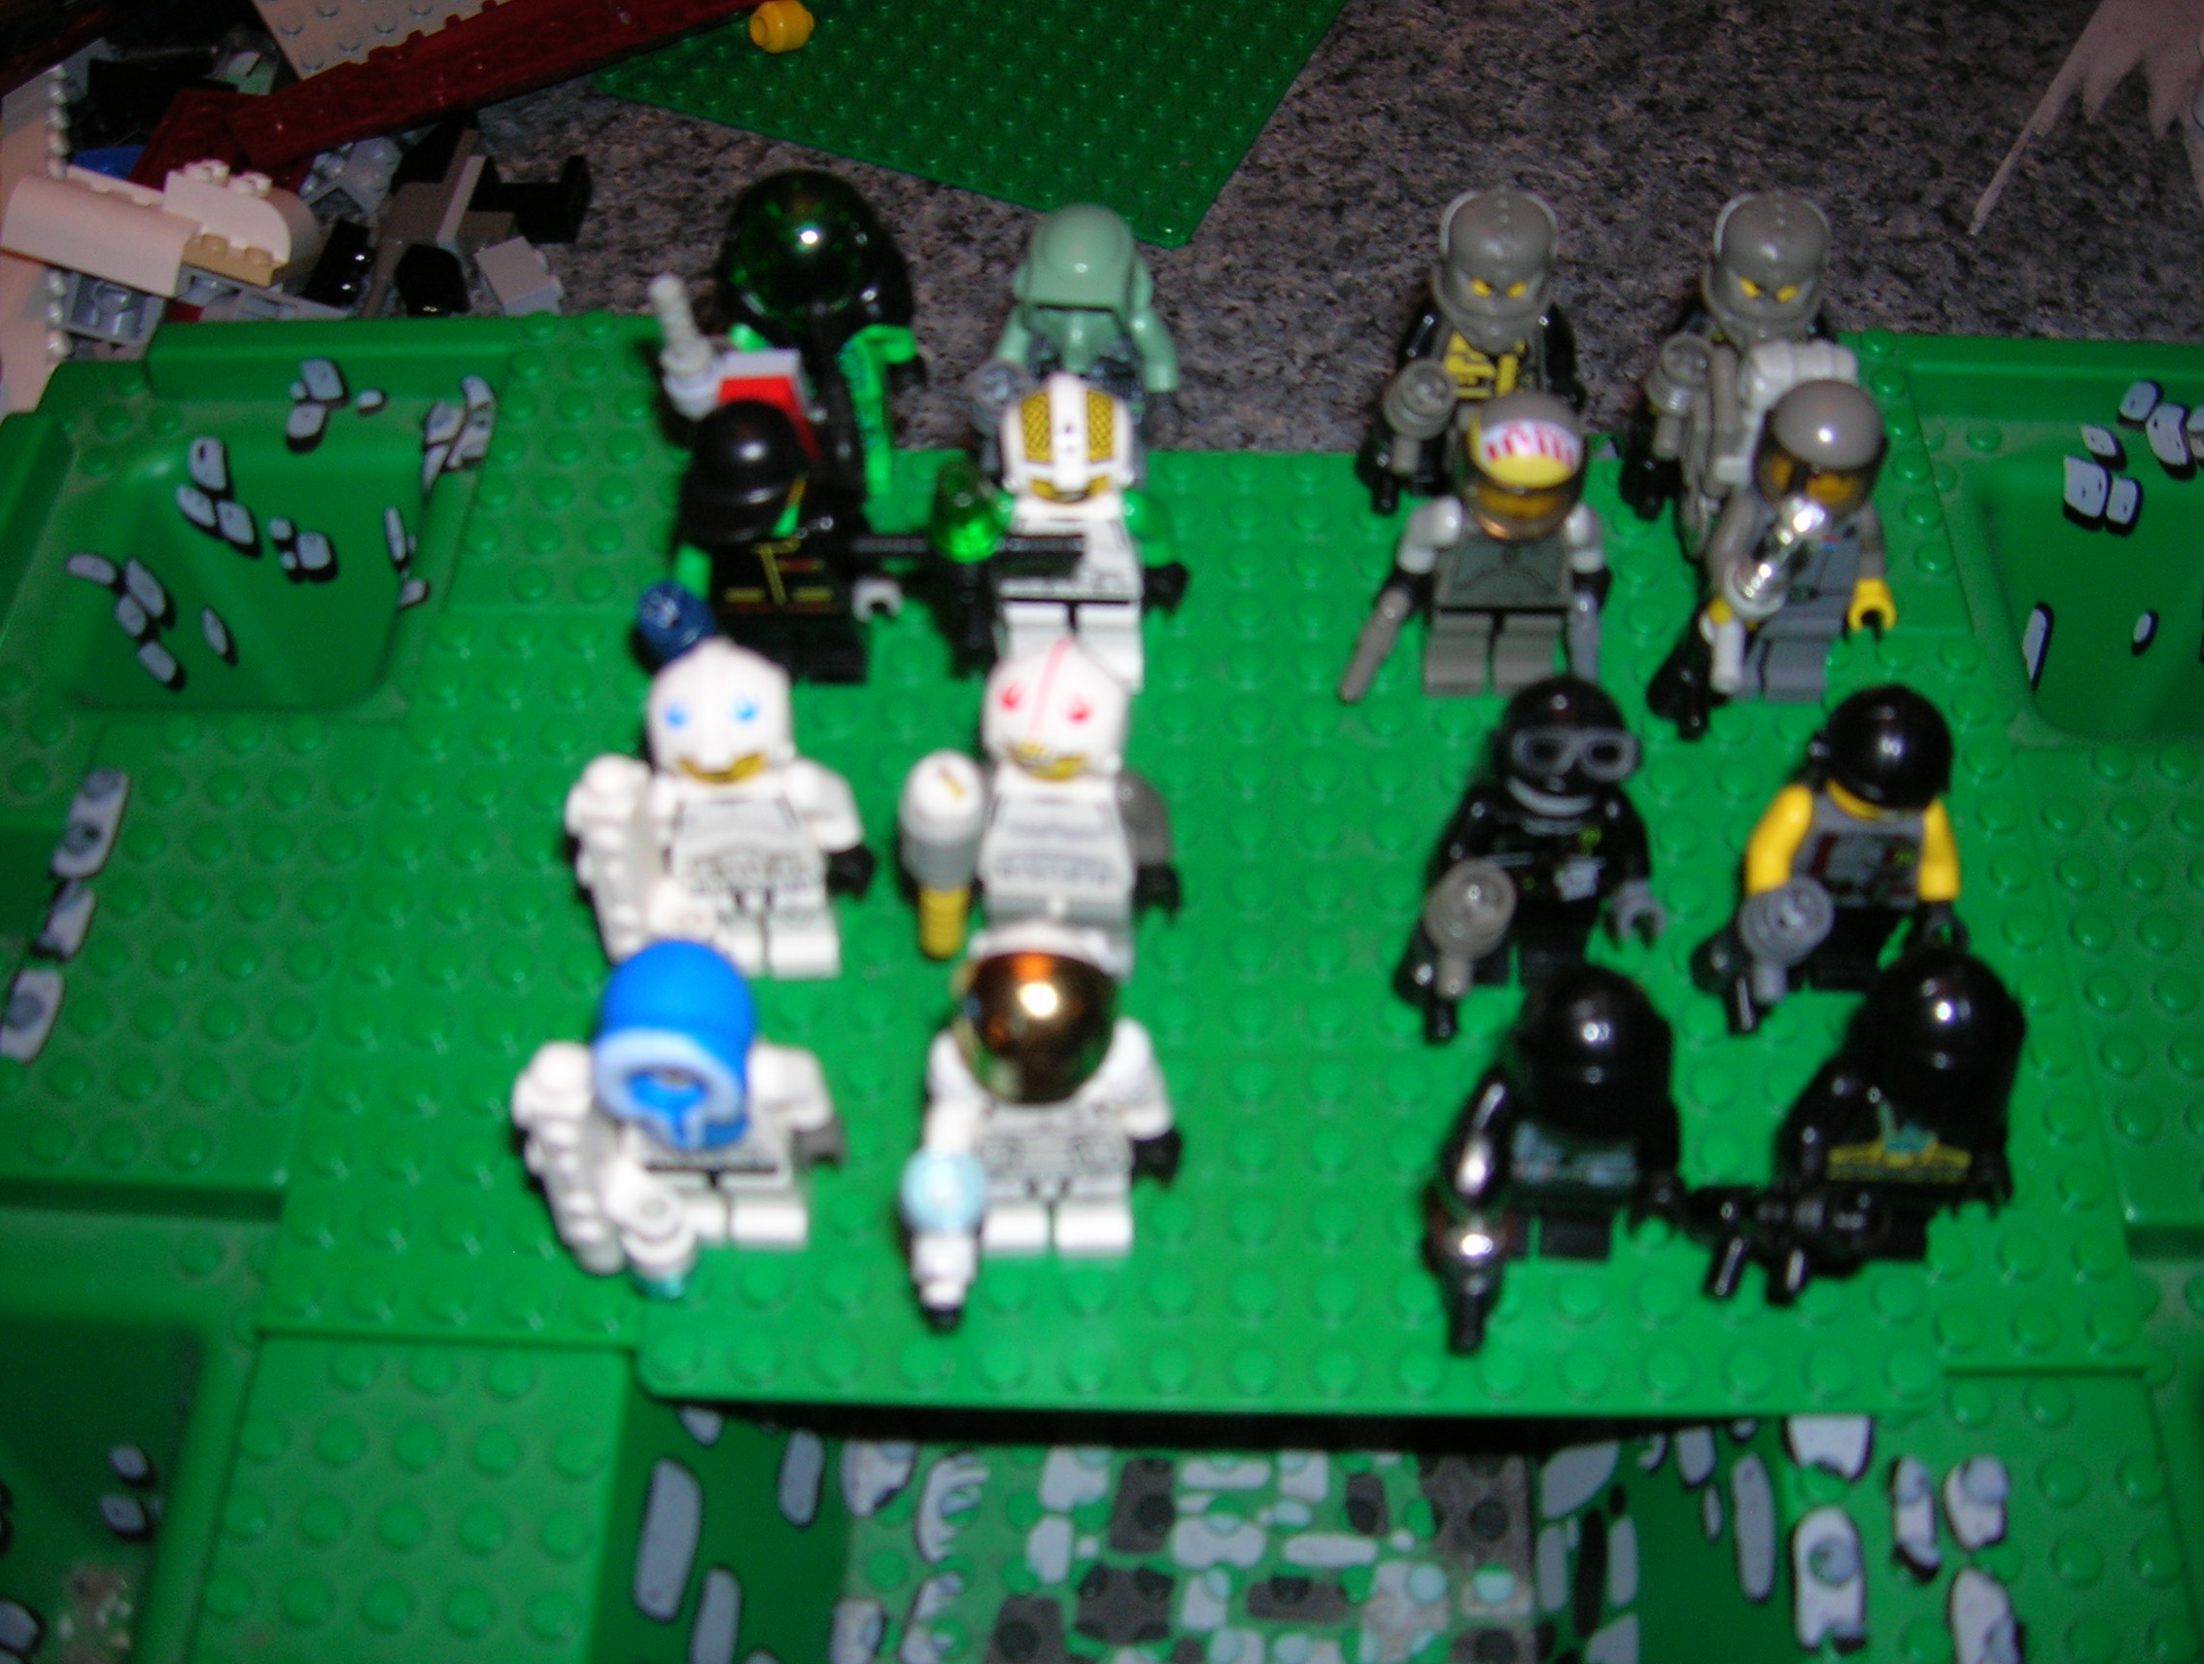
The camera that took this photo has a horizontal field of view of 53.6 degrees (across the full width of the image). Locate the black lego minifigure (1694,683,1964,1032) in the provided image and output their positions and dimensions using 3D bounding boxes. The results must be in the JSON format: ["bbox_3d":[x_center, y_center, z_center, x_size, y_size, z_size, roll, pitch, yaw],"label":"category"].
[{"bbox_3d":[0.073,0.005,0.215,0.028,0.043,0.022,0,55,3],"label":"black lego minifigure"}]

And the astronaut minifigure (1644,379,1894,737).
[{"bbox_3d":[0.074,-0.027,0.237,0.029,0.043,0.023,0,55,3],"label":"astronaut minifigure"}]

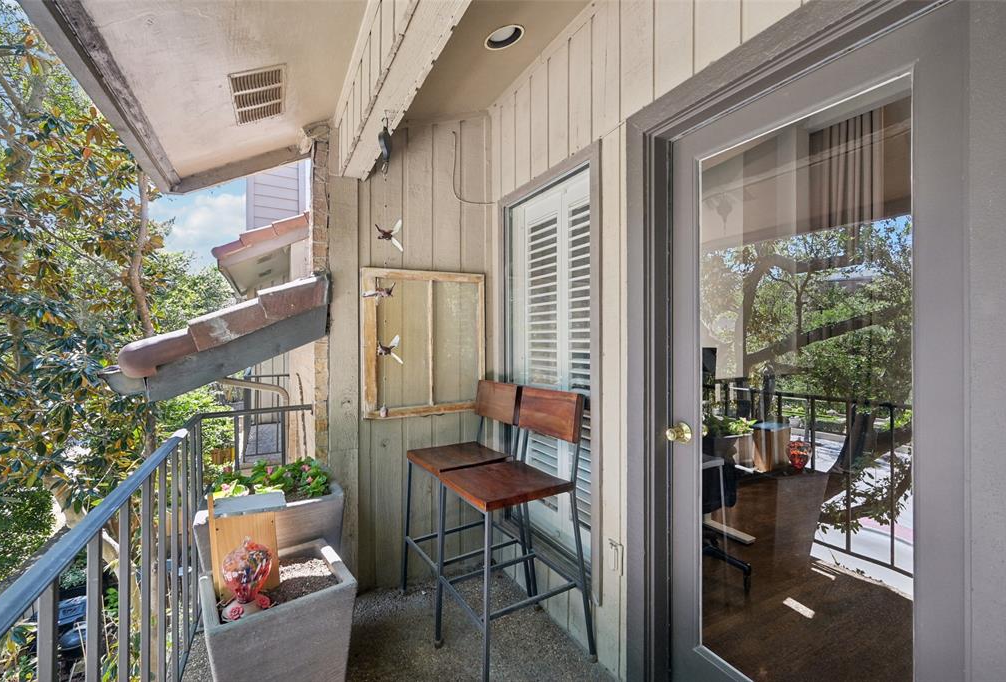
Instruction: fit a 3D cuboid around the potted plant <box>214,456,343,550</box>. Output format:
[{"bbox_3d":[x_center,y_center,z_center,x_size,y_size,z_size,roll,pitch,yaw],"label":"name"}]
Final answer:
[{"bbox_3d":[-0.913,0.915,1.698,0.465,0.810,0.449,0,0,-28],"label":"potted plant"}]

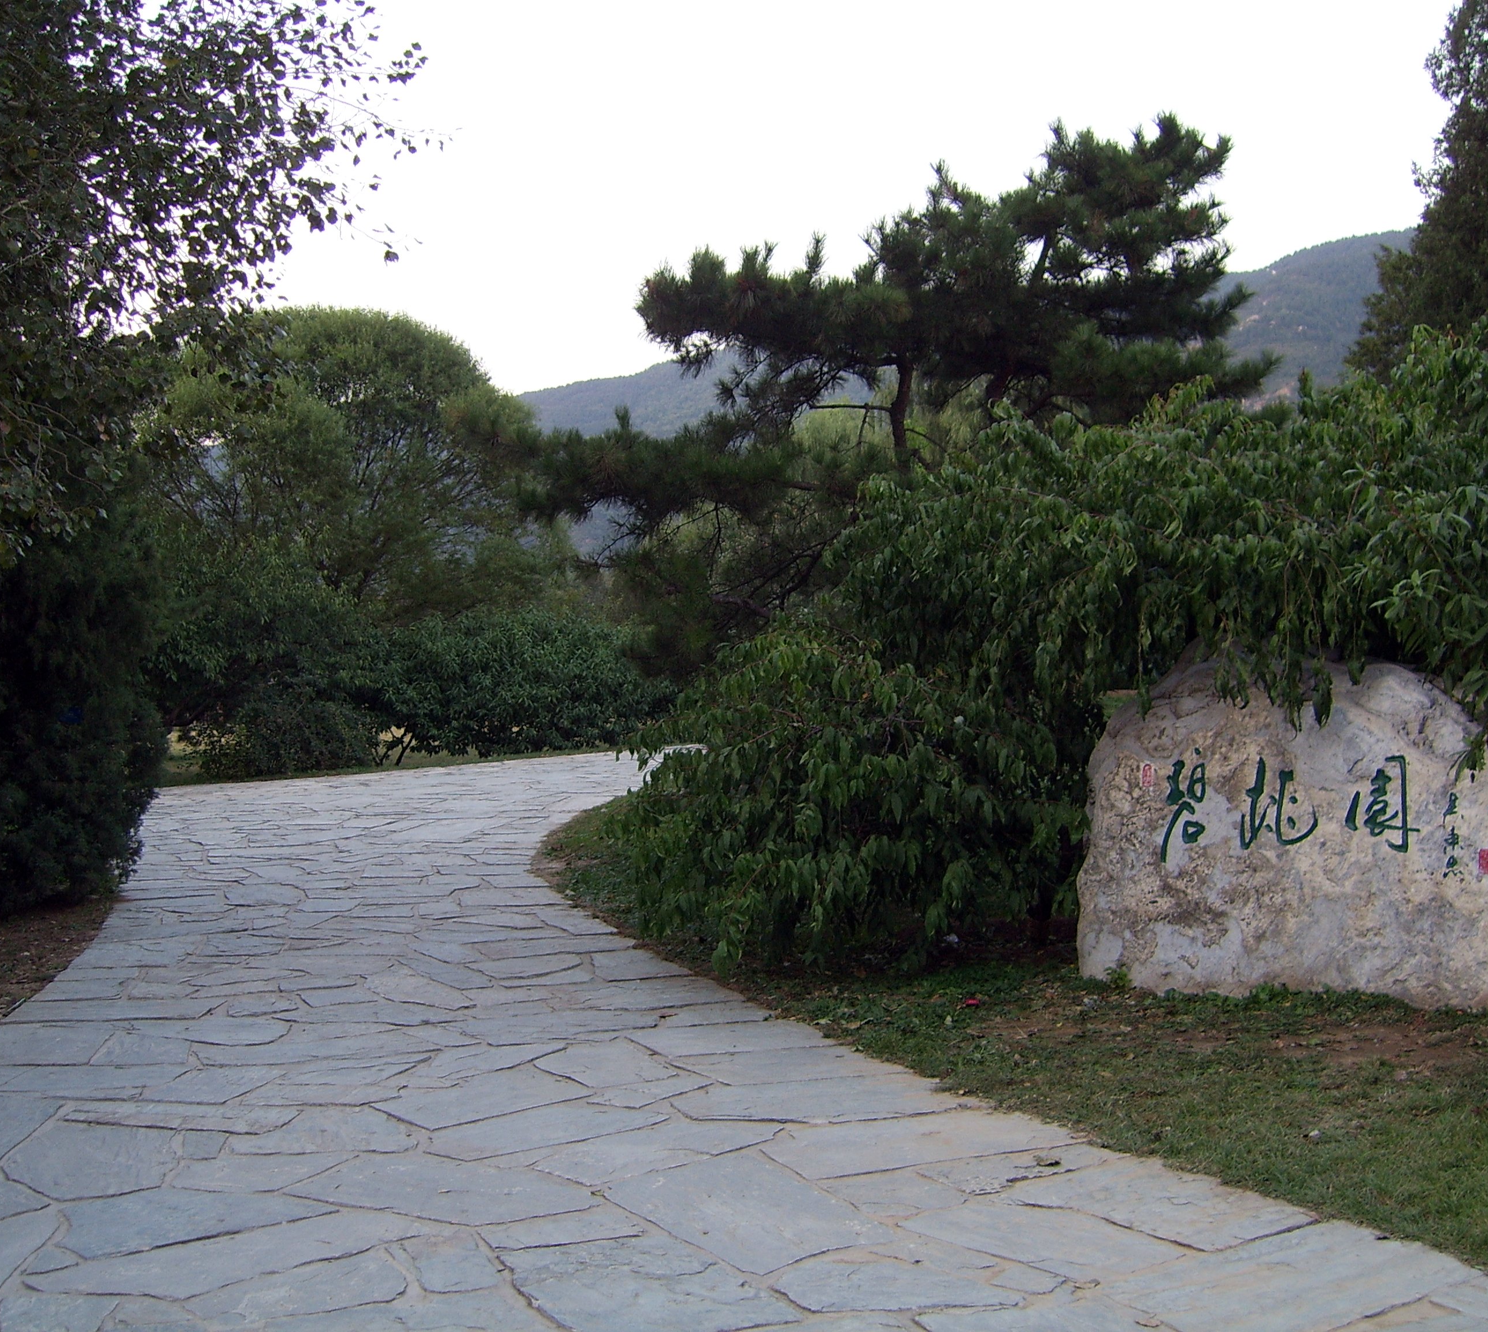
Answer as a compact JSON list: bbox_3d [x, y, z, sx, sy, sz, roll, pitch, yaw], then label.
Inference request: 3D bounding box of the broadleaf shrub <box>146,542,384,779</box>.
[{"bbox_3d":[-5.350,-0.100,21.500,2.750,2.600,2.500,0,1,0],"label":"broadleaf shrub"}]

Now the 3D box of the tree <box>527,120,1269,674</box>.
[{"bbox_3d":[1.120,-1.360,14.600,5.500,5.400,4.600,0,1,0],"label":"tree"}]

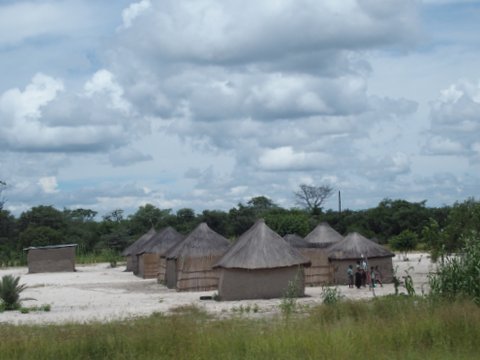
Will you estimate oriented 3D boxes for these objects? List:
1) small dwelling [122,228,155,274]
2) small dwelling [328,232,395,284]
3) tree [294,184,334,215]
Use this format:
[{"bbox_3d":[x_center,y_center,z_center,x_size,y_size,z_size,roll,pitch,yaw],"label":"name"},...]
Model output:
[{"bbox_3d":[-8.807,6.918,104.107,5.500,4.150,5.500,-2,-3,-5],"label":"small dwelling"},{"bbox_3d":[7.473,4.822,65.383,4.100,3.200,4.100,-2,-3,6],"label":"small dwelling"},{"bbox_3d":[8.706,5.012,122.222,4.700,8.600,4.500,-2,-3,4],"label":"tree"}]

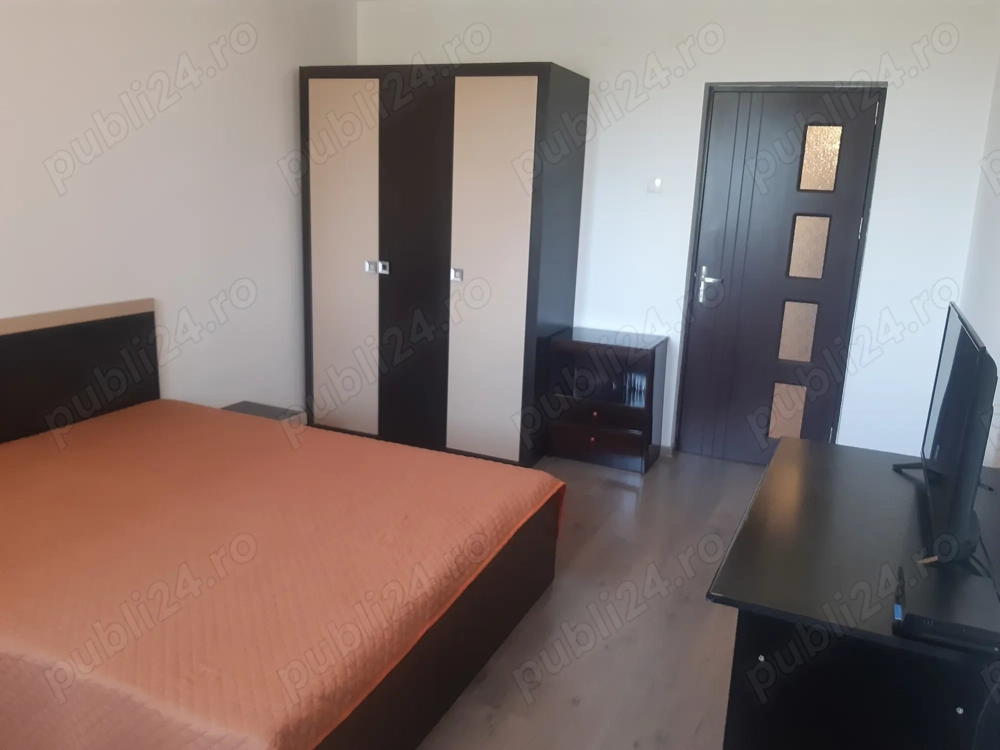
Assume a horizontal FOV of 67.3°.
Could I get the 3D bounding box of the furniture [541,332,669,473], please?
[{"bbox_3d":[0.618,0.125,4.311,0.556,0.681,0.463,8,14,21],"label":"furniture"}]

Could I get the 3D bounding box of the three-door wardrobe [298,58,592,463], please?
[{"bbox_3d":[-0.344,-0.646,4.374,1.460,2.079,0.629,8,14,21],"label":"three-door wardrobe"}]

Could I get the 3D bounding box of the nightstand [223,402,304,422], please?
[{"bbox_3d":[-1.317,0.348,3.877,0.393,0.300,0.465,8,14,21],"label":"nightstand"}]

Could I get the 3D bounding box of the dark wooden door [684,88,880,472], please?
[{"bbox_3d":[1.484,-0.483,4.102,0.819,2.025,0.057,8,14,21],"label":"dark wooden door"}]

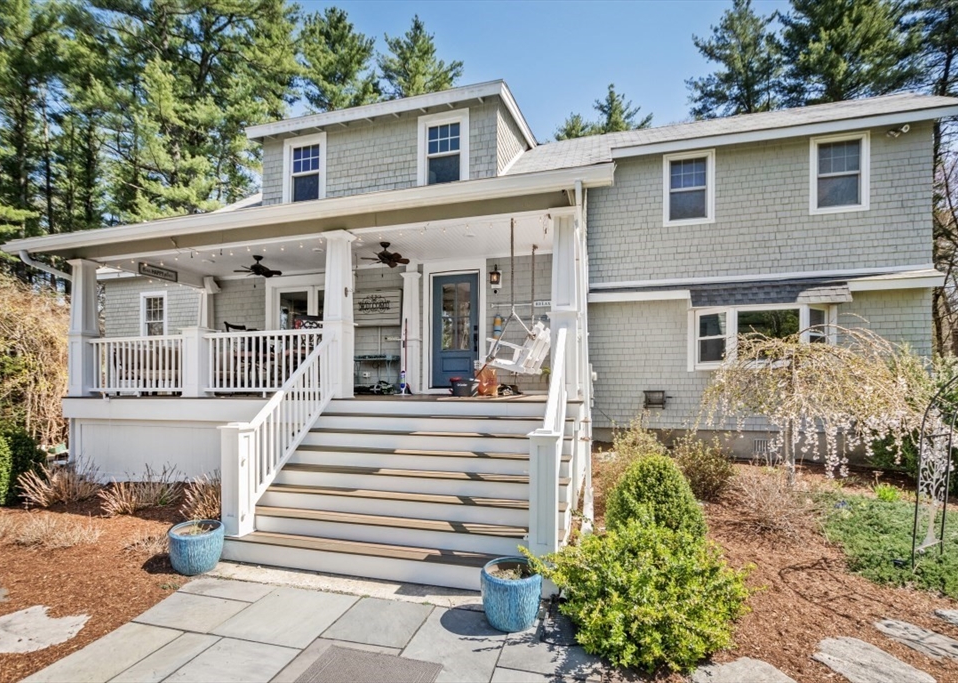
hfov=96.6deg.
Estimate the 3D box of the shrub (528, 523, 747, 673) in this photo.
[{"bbox_3d":[1.146,1.713,3.200,1.450,0.760,1.320,-1,-3,15],"label":"shrub"}]

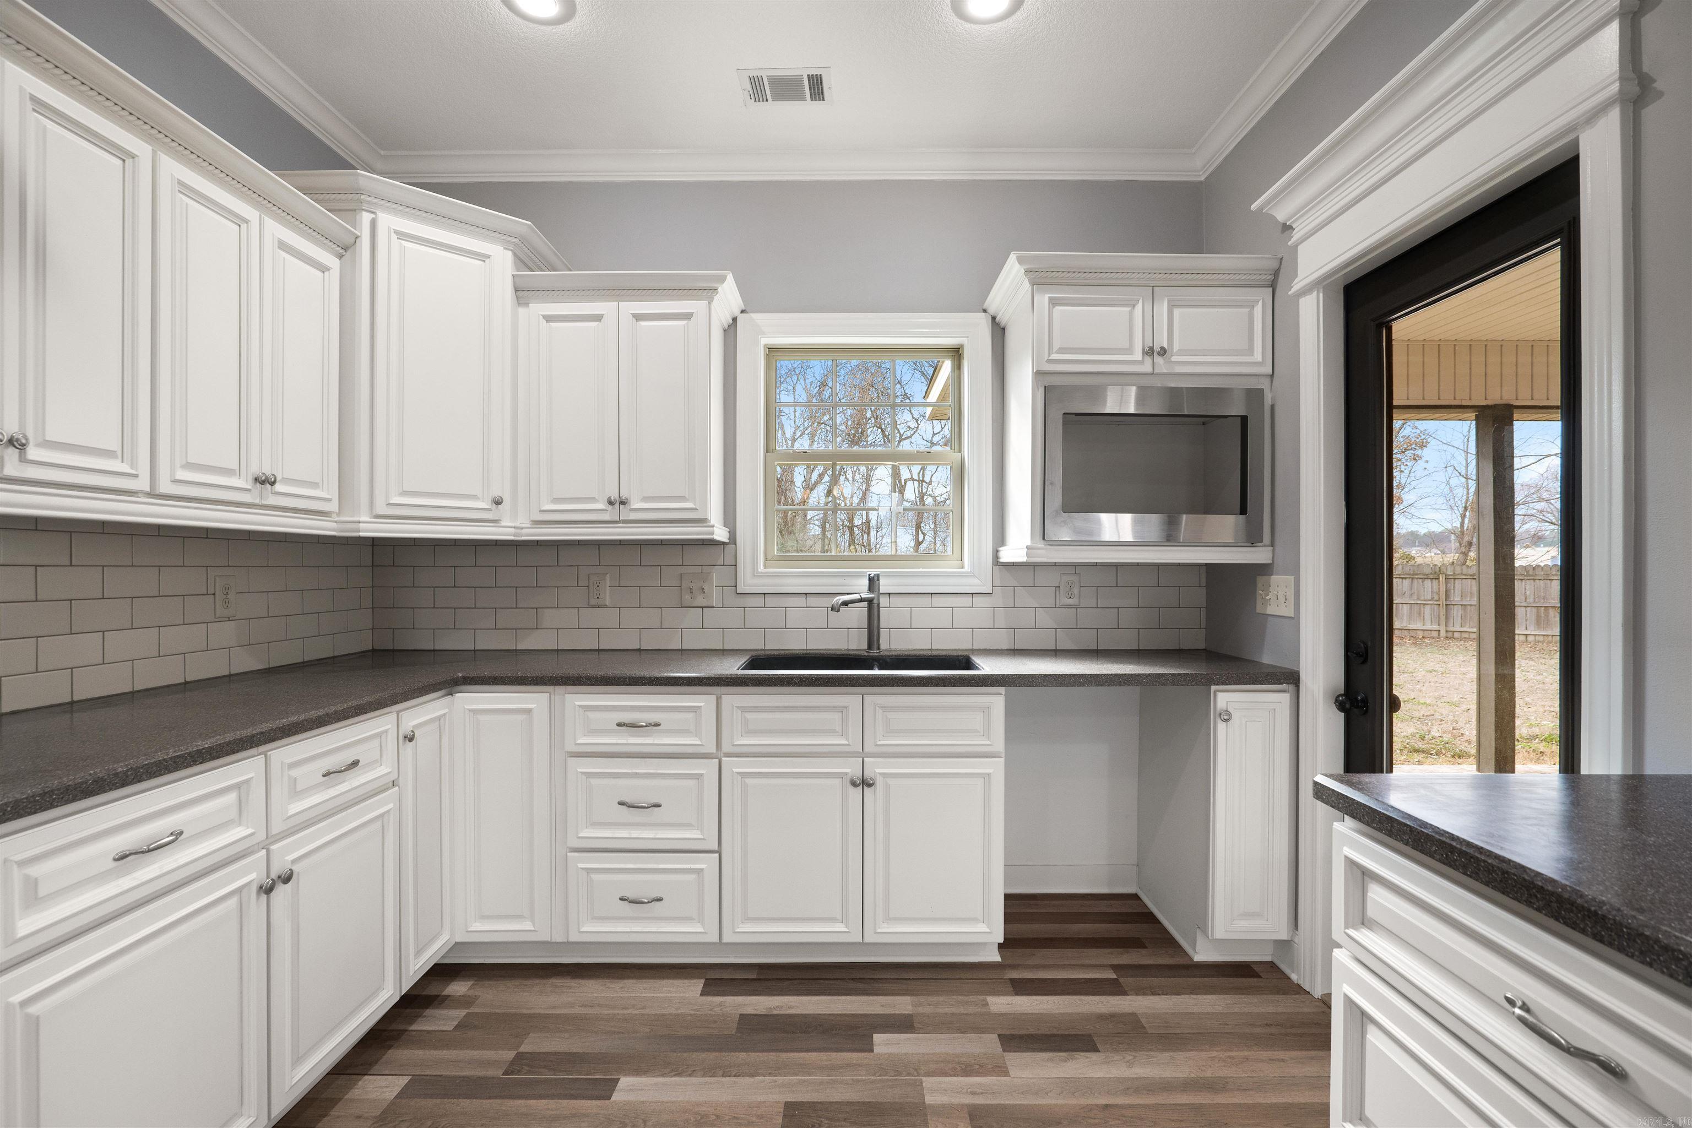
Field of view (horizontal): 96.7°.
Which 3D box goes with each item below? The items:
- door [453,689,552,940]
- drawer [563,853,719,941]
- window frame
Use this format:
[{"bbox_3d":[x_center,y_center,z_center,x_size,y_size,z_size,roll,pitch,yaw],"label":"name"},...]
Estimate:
[{"bbox_3d":[-1.010,0.746,2.223,0.293,0.735,0.028,0,0,0],"label":"door"},{"bbox_3d":[-0.605,0.991,2.481,0.454,0.270,0.480,0,0,0],"label":"drawer"},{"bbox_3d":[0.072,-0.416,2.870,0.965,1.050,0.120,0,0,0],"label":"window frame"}]

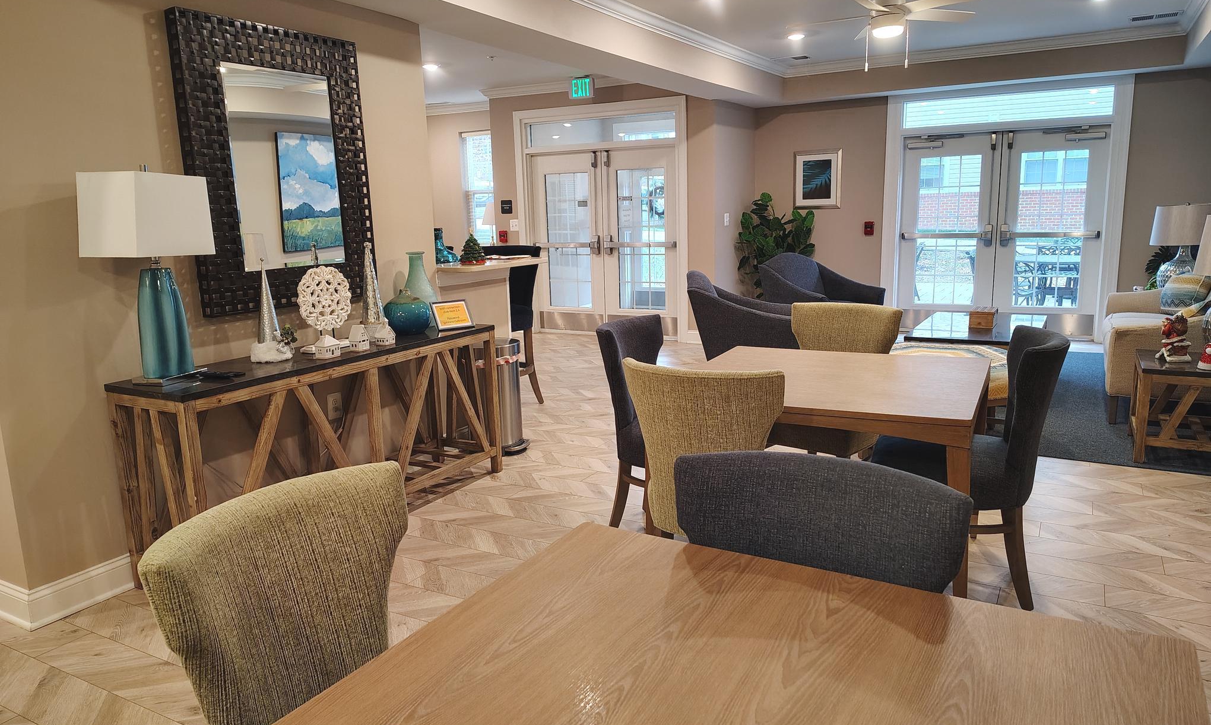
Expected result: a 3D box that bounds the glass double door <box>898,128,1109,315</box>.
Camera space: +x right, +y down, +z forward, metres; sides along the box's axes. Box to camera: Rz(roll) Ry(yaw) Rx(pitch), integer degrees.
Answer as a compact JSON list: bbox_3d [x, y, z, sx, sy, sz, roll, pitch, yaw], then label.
[{"bbox_3d":[4.054,-1.309,8.729,1.890,2.120,0.120,4,12,28],"label":"glass double door"}]

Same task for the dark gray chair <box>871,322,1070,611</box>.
[{"bbox_3d":[1.328,0.360,3.106,0.630,0.920,0.570,3,11,23],"label":"dark gray chair"}]

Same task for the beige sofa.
[{"bbox_3d":[3.978,-0.197,5.846,0.920,0.860,2.130,4,12,29],"label":"beige sofa"}]

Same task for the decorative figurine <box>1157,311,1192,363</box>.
[{"bbox_3d":[3.050,-0.139,4.489,0.155,0.260,0.130,2,11,20],"label":"decorative figurine"}]

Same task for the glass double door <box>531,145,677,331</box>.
[{"bbox_3d":[-0.008,-1.296,9.198,1.860,2.030,0.090,4,12,29],"label":"glass double door"}]

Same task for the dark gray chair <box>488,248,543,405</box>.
[{"bbox_3d":[-0.758,-0.234,5.943,0.530,1.160,0.600,4,12,28],"label":"dark gray chair"}]

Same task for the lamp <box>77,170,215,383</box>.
[{"bbox_3d":[-1.775,-0.343,3.343,0.240,0.835,0.460,0,11,10],"label":"lamp"}]

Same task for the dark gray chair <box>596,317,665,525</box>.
[{"bbox_3d":[0.325,0.298,3.604,0.620,0.920,0.570,4,12,29],"label":"dark gray chair"}]

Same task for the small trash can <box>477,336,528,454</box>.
[{"bbox_3d":[-0.645,0.202,5.006,0.370,0.640,0.335,4,12,28],"label":"small trash can"}]

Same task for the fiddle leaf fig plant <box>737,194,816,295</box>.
[{"bbox_3d":[1.821,-1.081,9.145,0.820,1.520,0.750,4,12,29],"label":"fiddle leaf fig plant"}]

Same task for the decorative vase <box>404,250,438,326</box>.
[{"bbox_3d":[-1.052,-0.414,4.762,0.215,0.412,0.215,4,12,28],"label":"decorative vase"}]

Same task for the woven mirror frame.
[{"bbox_3d":[-1.438,-0.861,3.773,0.060,1.200,0.930,4,12,29],"label":"woven mirror frame"}]

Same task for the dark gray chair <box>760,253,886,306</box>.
[{"bbox_3d":[2.138,-0.555,8.322,0.810,0.910,0.830,-9,13,-35],"label":"dark gray chair"}]

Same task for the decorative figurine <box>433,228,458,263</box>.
[{"bbox_3d":[-1.211,-0.901,6.409,0.210,0.270,0.100,-7,12,-27],"label":"decorative figurine"}]

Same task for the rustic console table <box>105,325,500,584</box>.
[{"bbox_3d":[-1.213,0.341,3.881,0.455,0.812,1.832,4,12,28],"label":"rustic console table"}]

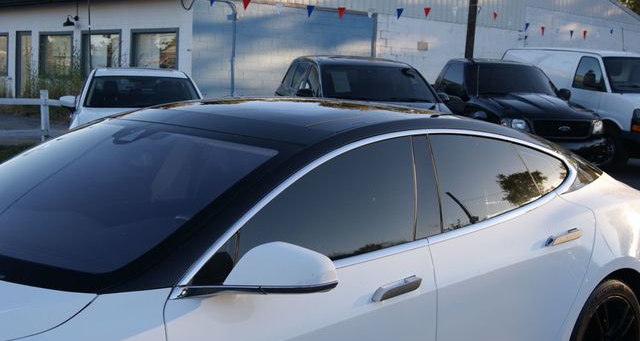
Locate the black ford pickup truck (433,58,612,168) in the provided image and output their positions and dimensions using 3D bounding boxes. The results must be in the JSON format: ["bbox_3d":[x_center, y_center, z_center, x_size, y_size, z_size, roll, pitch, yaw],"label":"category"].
[{"bbox_3d":[2.947,-1.023,13.682,2.030,1.850,5.300,0,7,-14],"label":"black ford pickup truck"}]

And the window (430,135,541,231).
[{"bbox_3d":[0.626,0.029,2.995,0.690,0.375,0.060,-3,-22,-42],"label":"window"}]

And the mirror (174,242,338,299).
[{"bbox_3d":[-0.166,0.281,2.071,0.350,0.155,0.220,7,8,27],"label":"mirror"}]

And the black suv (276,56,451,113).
[{"bbox_3d":[0.550,-0.745,10.850,1.880,1.760,4.750,1,7,-13],"label":"black suv"}]

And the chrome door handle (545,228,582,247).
[{"bbox_3d":[1.004,0.275,3.137,0.235,0.050,0.055,-3,9,-42],"label":"chrome door handle"}]

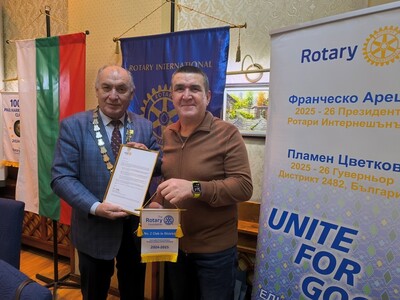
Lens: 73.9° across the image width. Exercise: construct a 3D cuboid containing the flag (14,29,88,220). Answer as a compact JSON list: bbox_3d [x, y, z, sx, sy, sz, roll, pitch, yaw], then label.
[{"bbox_3d":[-1.260,-0.155,2.210,0.900,1.500,0.100,6,8,27],"label":"flag"}]

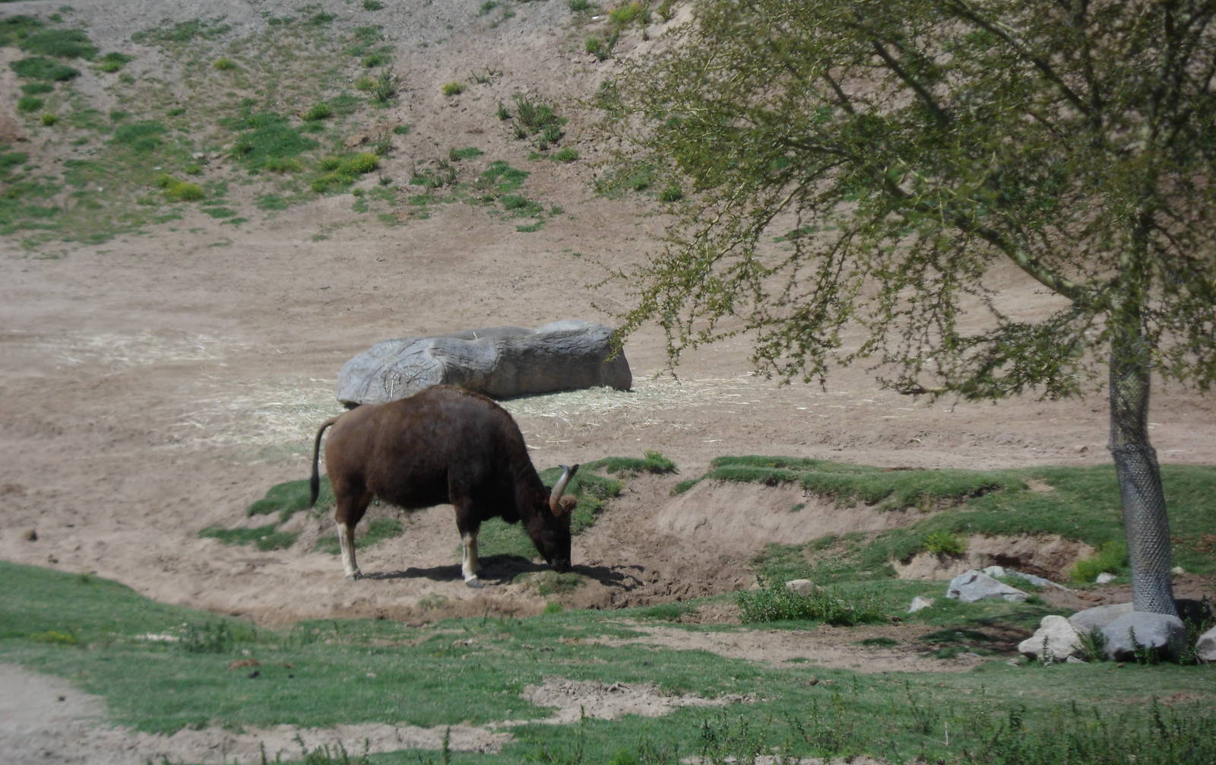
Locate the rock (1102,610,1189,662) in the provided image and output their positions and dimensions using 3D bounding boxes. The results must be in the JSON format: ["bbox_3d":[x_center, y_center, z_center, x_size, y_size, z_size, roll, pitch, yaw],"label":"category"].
[{"bbox_3d":[3.882,1.836,68.800,0.610,0.320,0.500,0,7,0],"label":"rock"}]

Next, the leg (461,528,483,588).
[{"bbox_3d":[-1.057,1.364,73.800,0.150,0.460,0.130,2,7,15],"label":"leg"}]

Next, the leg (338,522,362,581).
[{"bbox_3d":[-2.010,1.314,73.900,0.155,0.445,0.130,2,7,15],"label":"leg"}]

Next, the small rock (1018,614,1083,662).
[{"bbox_3d":[3.211,1.853,68.800,0.470,0.310,0.400,0,7,0],"label":"small rock"}]

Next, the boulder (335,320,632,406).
[{"bbox_3d":[-1.077,-0.172,81.700,2.300,0.620,1.100,-3,7,-20],"label":"boulder"}]

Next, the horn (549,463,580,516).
[{"bbox_3d":[-0.344,0.831,73.800,0.180,0.400,0.270,2,7,15],"label":"horn"}]

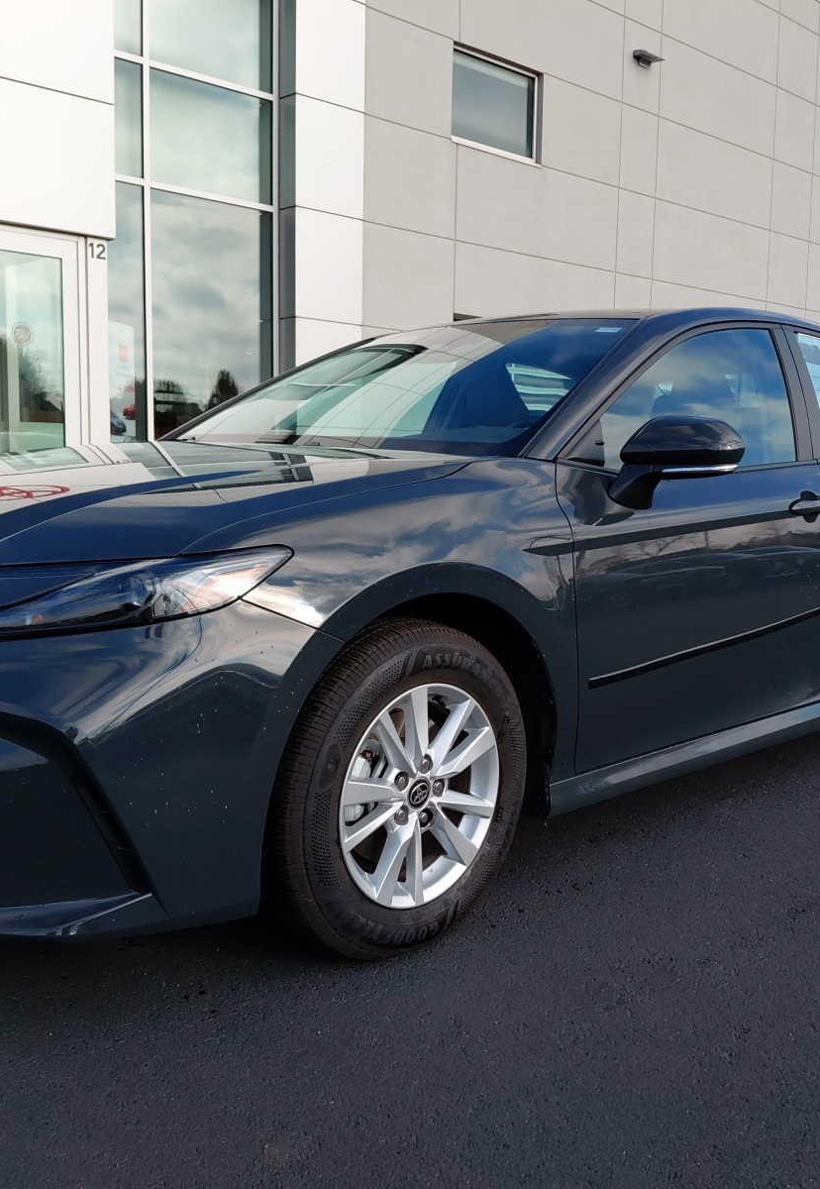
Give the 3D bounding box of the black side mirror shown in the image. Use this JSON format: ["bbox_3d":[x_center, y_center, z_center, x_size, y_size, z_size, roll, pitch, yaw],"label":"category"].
[{"bbox_3d":[0.614,-0.310,2.670,0.235,0.215,0.225,-6,8,-43],"label":"black side mirror"}]

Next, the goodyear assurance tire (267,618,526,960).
[{"bbox_3d":[-0.040,0.393,2.381,0.660,0.660,0.220,-6,8,-43],"label":"goodyear assurance tire"}]

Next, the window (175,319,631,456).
[{"bbox_3d":[-0.096,-0.569,3.308,1.500,0.130,0.900,6,42,47],"label":"window"}]

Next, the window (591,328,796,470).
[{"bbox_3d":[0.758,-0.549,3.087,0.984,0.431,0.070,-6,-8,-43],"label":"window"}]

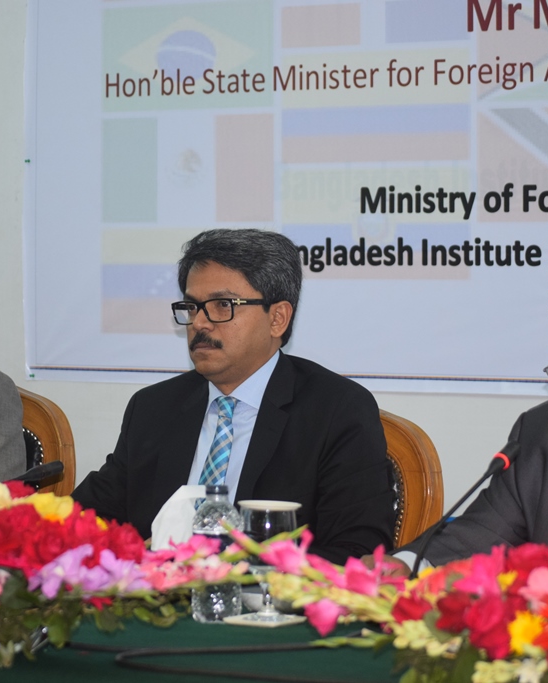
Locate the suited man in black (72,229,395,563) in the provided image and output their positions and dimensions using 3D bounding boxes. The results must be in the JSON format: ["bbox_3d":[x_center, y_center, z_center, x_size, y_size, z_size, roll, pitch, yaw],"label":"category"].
[{"bbox_3d":[-0.145,0.470,4.680,0.570,1.300,0.780,1,1,32],"label":"suited man in black"}]

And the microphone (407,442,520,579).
[{"bbox_3d":[0.262,0.267,4.110,0.080,0.240,0.280,1,1,33],"label":"microphone"}]

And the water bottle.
[{"bbox_3d":[-0.079,0.292,4.120,0.069,0.187,0.069,0,1,0],"label":"water bottle"}]

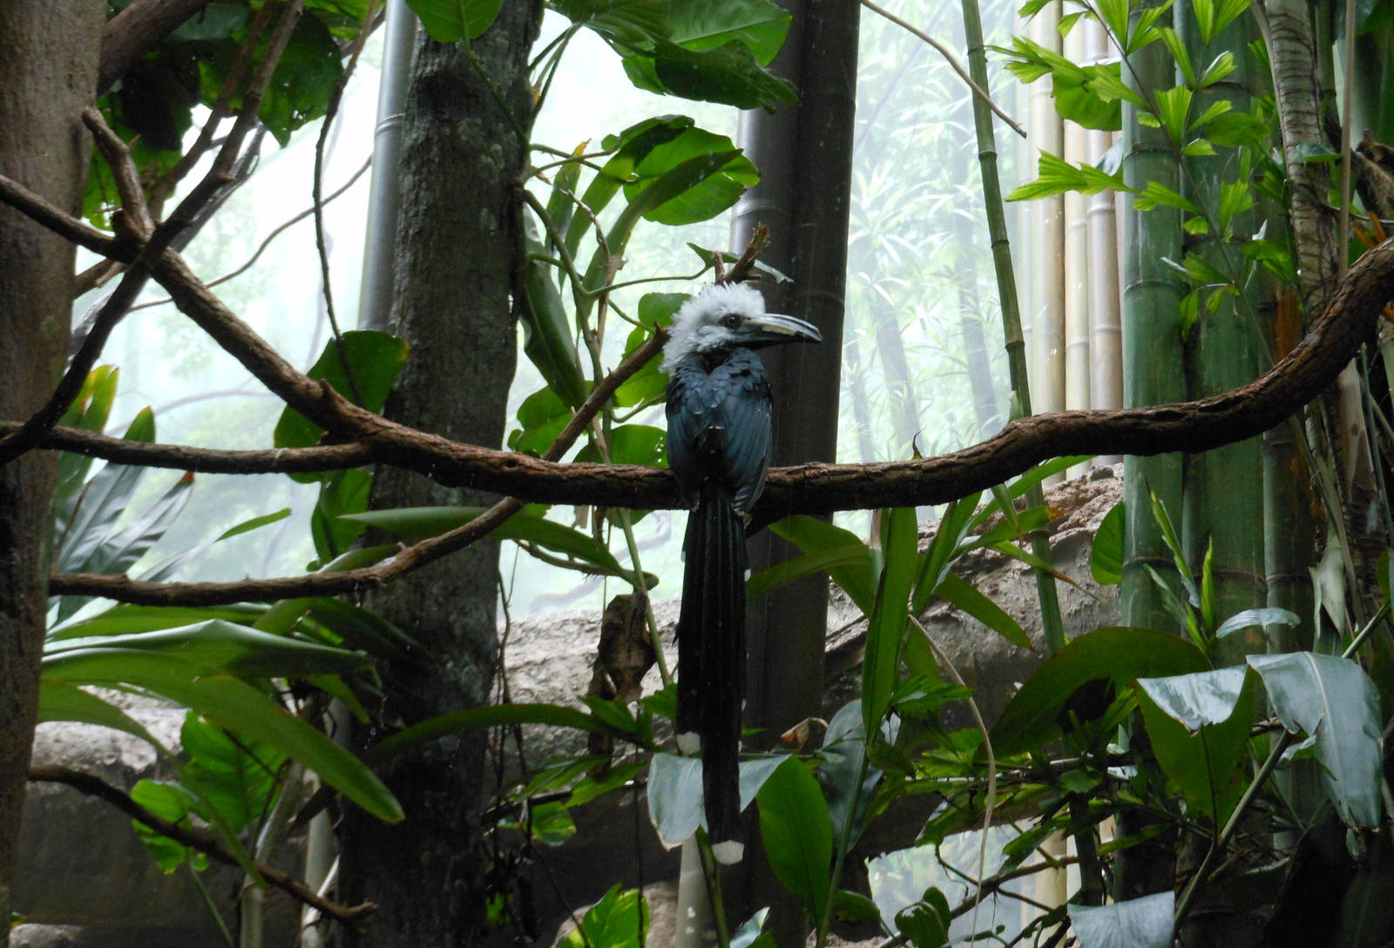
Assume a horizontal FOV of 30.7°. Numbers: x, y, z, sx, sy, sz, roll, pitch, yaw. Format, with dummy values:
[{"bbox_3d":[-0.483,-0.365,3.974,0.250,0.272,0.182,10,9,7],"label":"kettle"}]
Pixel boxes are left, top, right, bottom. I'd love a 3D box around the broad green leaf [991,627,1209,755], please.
[{"bbox_3d":[0.491,0.266,3.100,0.276,0.157,0.110,1,-10,0],"label":"broad green leaf"}]

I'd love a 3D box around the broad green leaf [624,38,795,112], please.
[{"bbox_3d":[0.015,-0.471,3.000,0.200,0.075,0.100,2,-12,0],"label":"broad green leaf"}]

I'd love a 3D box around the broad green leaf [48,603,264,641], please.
[{"bbox_3d":[-0.661,0.180,3.100,0.265,0.050,0.090,1,-13,6],"label":"broad green leaf"}]

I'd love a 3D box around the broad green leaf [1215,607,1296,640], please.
[{"bbox_3d":[0.737,0.198,3.350,0.106,0.044,0.065,2,-12,0],"label":"broad green leaf"}]

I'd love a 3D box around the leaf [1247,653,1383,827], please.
[{"bbox_3d":[0.706,0.304,2.900,0.156,0.199,0.090,1,-10,0],"label":"leaf"}]

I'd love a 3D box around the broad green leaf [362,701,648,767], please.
[{"bbox_3d":[-0.225,0.307,3.000,0.330,0.075,0.080,3,-12,-5],"label":"broad green leaf"}]

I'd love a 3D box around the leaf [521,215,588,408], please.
[{"bbox_3d":[-0.174,-0.198,3.100,0.055,0.225,0.065,-12,-12,0],"label":"leaf"}]

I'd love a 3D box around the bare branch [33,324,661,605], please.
[{"bbox_3d":[-0.399,-0.006,3.000,0.738,0.325,0.160,1,-10,0],"label":"bare branch"}]

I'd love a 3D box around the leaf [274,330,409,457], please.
[{"bbox_3d":[-0.441,-0.092,3.150,0.169,0.172,0.070,1,-10,0],"label":"leaf"}]

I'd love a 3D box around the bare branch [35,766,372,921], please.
[{"bbox_3d":[-0.606,0.450,3.100,0.424,0.192,0.100,1,-10,0],"label":"bare branch"}]

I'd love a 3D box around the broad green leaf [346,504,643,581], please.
[{"bbox_3d":[-0.255,0.087,3.150,0.370,0.097,0.100,1,-10,0],"label":"broad green leaf"}]

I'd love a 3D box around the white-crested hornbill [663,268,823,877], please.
[{"bbox_3d":[0.048,0.112,2.880,0.180,0.645,0.190,1,-12,5],"label":"white-crested hornbill"}]

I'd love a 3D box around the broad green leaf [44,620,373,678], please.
[{"bbox_3d":[-0.598,0.214,3.100,0.405,0.072,0.100,1,-10,0],"label":"broad green leaf"}]

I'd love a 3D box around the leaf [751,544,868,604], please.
[{"bbox_3d":[0.130,0.123,3.100,0.165,0.074,0.090,1,-10,0],"label":"leaf"}]

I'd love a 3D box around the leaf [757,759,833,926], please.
[{"bbox_3d":[0.115,0.432,3.000,0.090,0.195,0.055,2,-12,0],"label":"leaf"}]

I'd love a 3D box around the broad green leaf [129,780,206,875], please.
[{"bbox_3d":[-0.699,0.465,3.350,0.099,0.125,0.050,1,-10,0],"label":"broad green leaf"}]

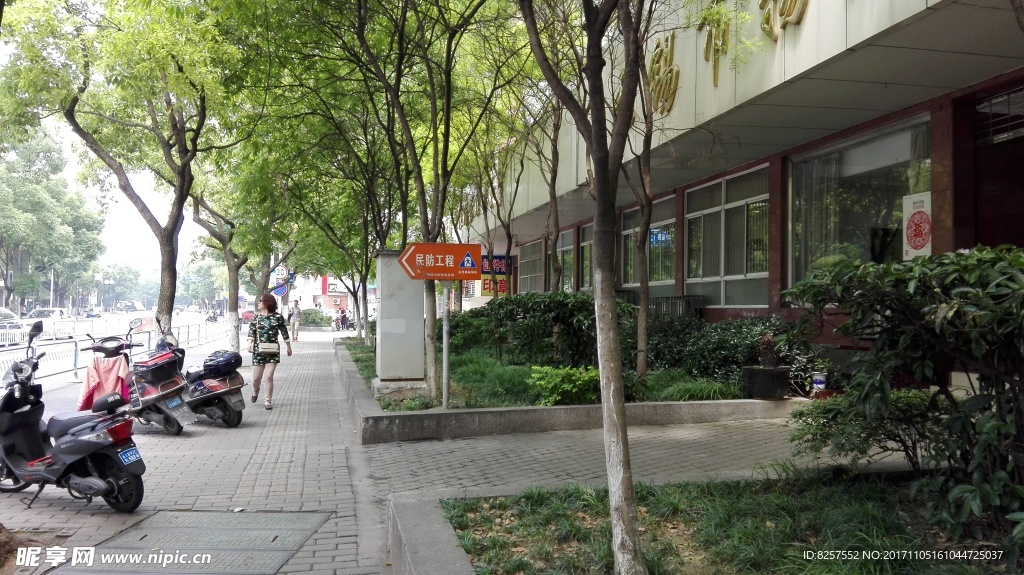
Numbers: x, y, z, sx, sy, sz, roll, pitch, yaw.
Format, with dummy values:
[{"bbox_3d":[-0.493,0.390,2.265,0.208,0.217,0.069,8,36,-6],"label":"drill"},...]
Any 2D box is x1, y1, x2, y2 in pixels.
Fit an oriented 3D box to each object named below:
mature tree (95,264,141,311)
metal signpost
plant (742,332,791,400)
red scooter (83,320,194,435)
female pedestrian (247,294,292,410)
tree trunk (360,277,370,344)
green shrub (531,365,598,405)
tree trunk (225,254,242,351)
[{"bbox_3d":[-56.400,0.173,105.000,6.400,7.200,6.400,0,-1,-15],"label":"mature tree"},{"bbox_3d":[-0.810,0.454,8.420,0.970,1.900,0.080,0,-1,-15],"label":"metal signpost"},{"bbox_3d":[3.250,0.979,9.350,0.600,0.850,0.600,0,-1,-15],"label":"plant"},{"bbox_3d":[-4.260,1.032,8.570,1.700,1.270,0.700,-1,-1,28],"label":"red scooter"},{"bbox_3d":[-3.420,0.901,10.350,0.600,1.610,0.420,0,-1,-12],"label":"female pedestrian"},{"bbox_3d":[-4.360,0.731,21.800,0.270,2.050,0.250,0,-1,-15],"label":"tree trunk"},{"bbox_3d":[0.680,1.170,8.950,0.930,0.490,0.750,0,-1,-15],"label":"green shrub"},{"bbox_3d":[-7.480,0.537,19.800,0.420,2.750,0.420,0,-1,-15],"label":"tree trunk"}]

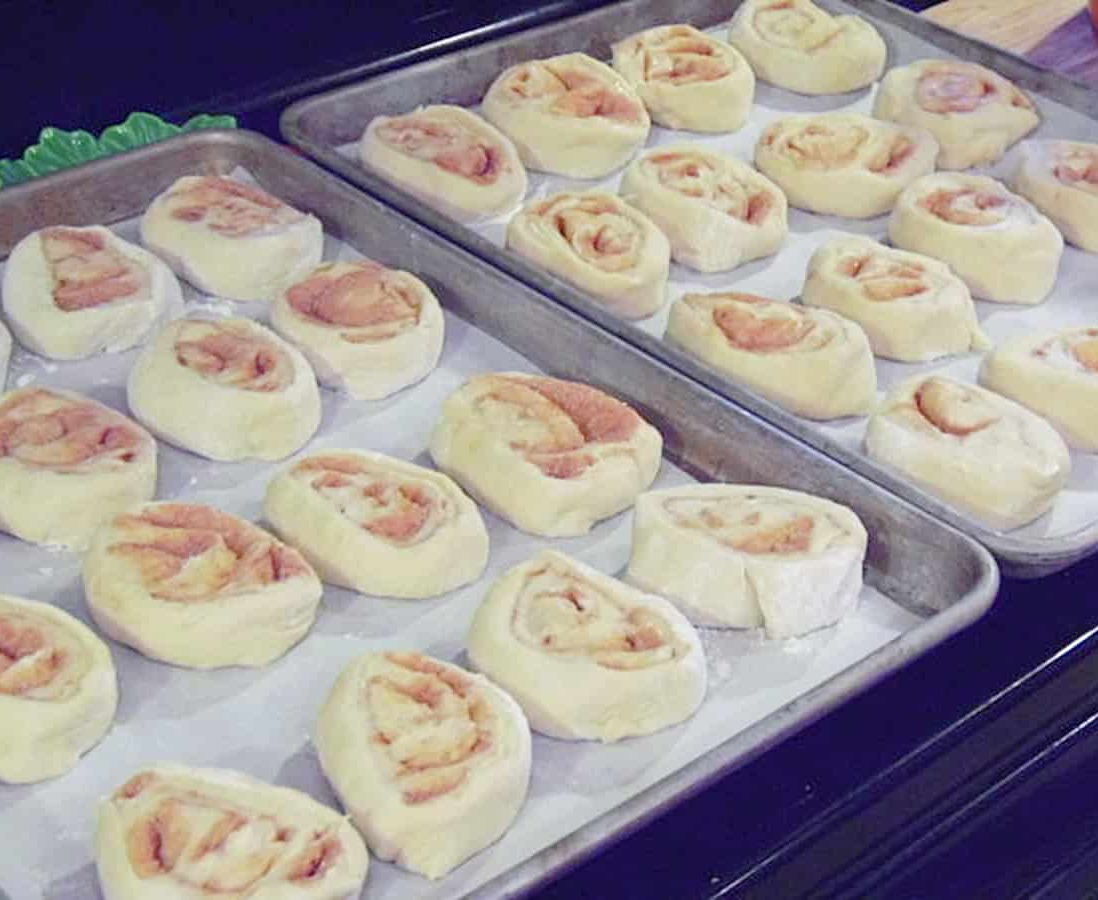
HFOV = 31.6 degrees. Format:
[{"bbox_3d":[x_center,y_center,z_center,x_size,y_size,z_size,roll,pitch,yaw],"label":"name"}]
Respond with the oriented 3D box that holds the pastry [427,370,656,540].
[{"bbox_3d":[-0.001,-0.002,0.701,0.087,0.026,0.071,20,37,25],"label":"pastry"}]

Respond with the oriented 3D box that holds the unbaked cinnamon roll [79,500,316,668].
[{"bbox_3d":[-0.113,0.042,0.626,0.082,0.026,0.058,16,35,20],"label":"unbaked cinnamon roll"}]

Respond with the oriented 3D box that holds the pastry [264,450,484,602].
[{"bbox_3d":[-0.058,0.023,0.660,0.084,0.024,0.054,19,37,25],"label":"pastry"}]

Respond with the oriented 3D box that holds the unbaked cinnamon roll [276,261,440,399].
[{"bbox_3d":[-0.075,-0.051,0.772,0.065,0.025,0.077,-17,37,-27],"label":"unbaked cinnamon roll"}]

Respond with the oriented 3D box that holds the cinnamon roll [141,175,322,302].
[{"bbox_3d":[-0.136,-0.093,0.833,0.083,0.027,0.064,20,37,25],"label":"cinnamon roll"}]

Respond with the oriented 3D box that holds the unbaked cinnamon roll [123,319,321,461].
[{"bbox_3d":[-0.121,-0.023,0.725,0.077,0.027,0.061,22,38,28],"label":"unbaked cinnamon roll"}]

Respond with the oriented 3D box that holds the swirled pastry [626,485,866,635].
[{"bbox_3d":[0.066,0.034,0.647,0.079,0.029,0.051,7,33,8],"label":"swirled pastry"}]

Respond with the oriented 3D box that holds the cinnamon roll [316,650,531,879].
[{"bbox_3d":[-0.036,0.087,0.561,0.060,0.026,0.077,-11,35,-20],"label":"cinnamon roll"}]

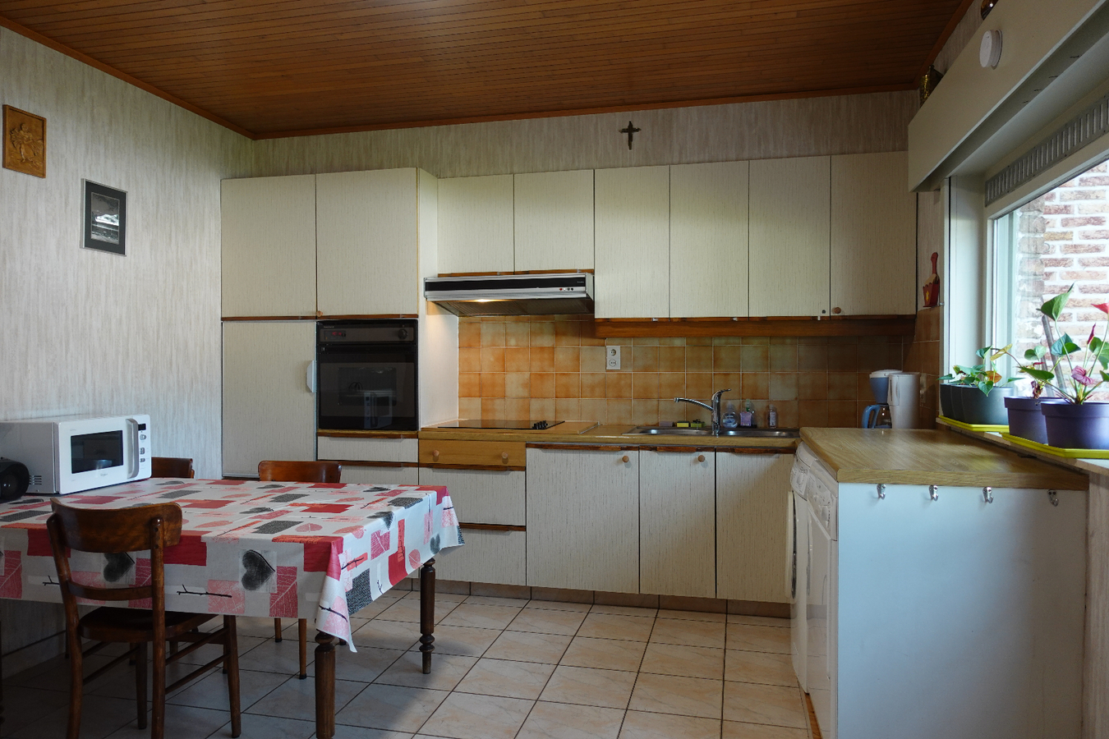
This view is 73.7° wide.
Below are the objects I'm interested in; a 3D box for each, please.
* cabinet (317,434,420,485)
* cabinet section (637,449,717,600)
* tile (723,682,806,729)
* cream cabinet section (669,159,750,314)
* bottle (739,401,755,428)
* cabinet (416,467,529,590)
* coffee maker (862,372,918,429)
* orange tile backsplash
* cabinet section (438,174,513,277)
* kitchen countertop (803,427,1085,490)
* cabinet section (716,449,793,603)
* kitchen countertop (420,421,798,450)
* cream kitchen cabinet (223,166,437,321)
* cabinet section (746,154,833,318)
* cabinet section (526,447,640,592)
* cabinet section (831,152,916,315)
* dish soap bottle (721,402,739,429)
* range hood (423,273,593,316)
[{"bbox_3d":[-0.958,0.735,4.313,0.607,0.765,0.570,0,0,13],"label":"cabinet"},{"bbox_3d":[0.676,0.753,3.933,0.374,0.728,0.582,0,0,14],"label":"cabinet section"},{"bbox_3d":[0.756,1.218,2.687,0.278,0.010,0.331,0,0,13],"label":"tile"},{"bbox_3d":[0.849,-0.680,4.031,0.405,0.814,0.306,0,0,14],"label":"cream cabinet section"},{"bbox_3d":[1.063,0.244,4.071,0.072,0.150,0.052,0,0,13],"label":"bottle"},{"bbox_3d":[-0.370,0.813,4.173,0.597,0.613,0.570,0,0,13],"label":"cabinet"},{"bbox_3d":[1.628,0.166,3.596,0.270,0.328,0.165,0,0,28],"label":"coffee maker"},{"bbox_3d":[0.636,0.007,4.232,2.510,0.642,0.016,0,0,13],"label":"orange tile backsplash"},{"bbox_3d":[-0.408,-0.817,4.332,0.454,0.542,0.306,0,0,14],"label":"cabinet section"},{"bbox_3d":[1.286,0.302,2.741,0.634,0.040,1.437,0,0,13],"label":"kitchen countertop"},{"bbox_3d":[1.041,0.753,3.846,0.375,0.728,0.582,0,0,14],"label":"cabinet section"},{"bbox_3d":[0.528,0.353,3.956,2.430,0.047,0.590,0,0,13],"label":"kitchen countertop"},{"bbox_3d":[-1.246,-0.683,4.380,1.220,0.797,0.580,0,0,13],"label":"cream kitchen cabinet"},{"bbox_3d":[1.241,-0.680,3.937,0.402,0.814,0.306,0,0,14],"label":"cabinet section"},{"bbox_3d":[0.209,0.753,4.046,0.587,0.728,0.582,0,0,14],"label":"cabinet section"},{"bbox_3d":[1.630,-0.679,3.843,0.399,0.814,0.306,0,0,14],"label":"cabinet section"},{"bbox_3d":[0.970,0.251,4.088,0.080,0.152,0.055,0,0,13],"label":"dish soap bottle"},{"bbox_3d":[-0.209,-0.405,4.163,0.898,0.193,0.523,0,0,13],"label":"range hood"}]

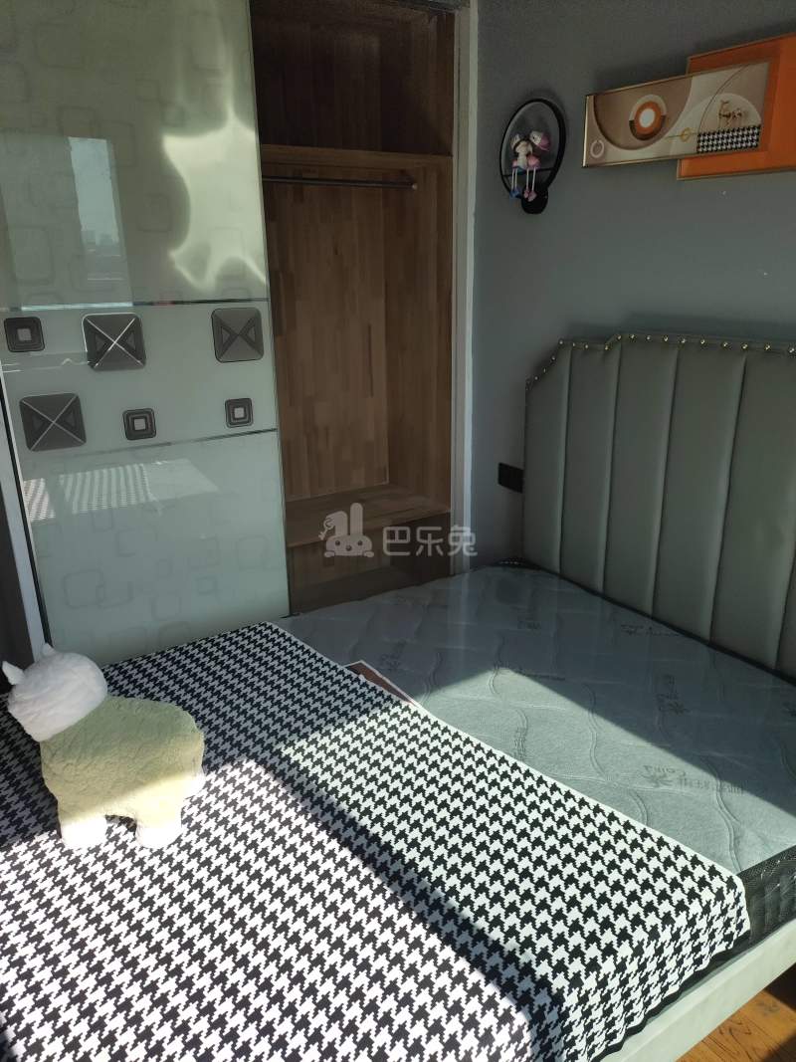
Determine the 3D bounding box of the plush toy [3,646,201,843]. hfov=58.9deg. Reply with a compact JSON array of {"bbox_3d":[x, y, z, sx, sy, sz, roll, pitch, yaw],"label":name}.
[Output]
[{"bbox_3d":[-0.555,0.415,1.396,0.365,0.360,0.210,3,20,11],"label":"plush toy"}]

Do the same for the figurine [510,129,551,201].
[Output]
[{"bbox_3d":[0.445,-1.222,2.361,0.070,0.200,0.135,-12,22,-29],"label":"figurine"}]

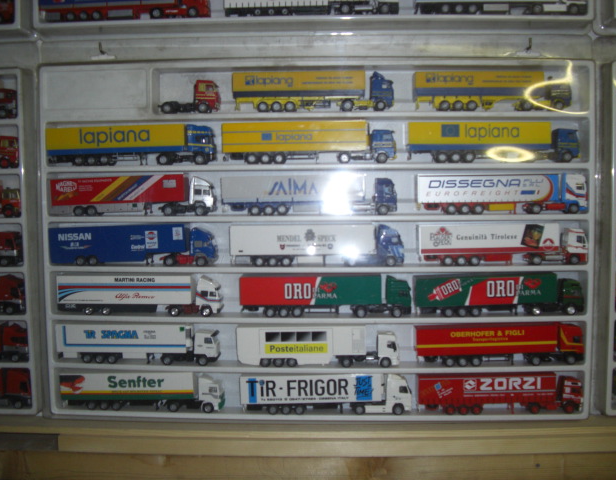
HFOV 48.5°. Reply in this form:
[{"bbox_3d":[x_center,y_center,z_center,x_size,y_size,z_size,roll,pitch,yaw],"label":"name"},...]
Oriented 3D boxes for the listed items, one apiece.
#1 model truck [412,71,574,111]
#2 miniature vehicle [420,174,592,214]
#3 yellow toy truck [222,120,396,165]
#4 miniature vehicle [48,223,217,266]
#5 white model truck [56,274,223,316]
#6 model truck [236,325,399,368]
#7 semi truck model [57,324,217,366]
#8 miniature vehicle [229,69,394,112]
[{"bbox_3d":[0.201,-0.161,0.752,0.165,0.042,0.031,0,3,2],"label":"model truck"},{"bbox_3d":[0.215,-0.051,0.765,0.181,0.044,0.031,0,3,1],"label":"miniature vehicle"},{"bbox_3d":[0.002,-0.109,0.765,0.192,0.045,0.031,0,3,1],"label":"yellow toy truck"},{"bbox_3d":[-0.196,0.006,0.775,0.183,0.045,0.031,0,3,1],"label":"miniature vehicle"},{"bbox_3d":[-0.189,0.062,0.777,0.181,0.046,0.031,0,3,2],"label":"white model truck"},{"bbox_3d":[0.012,0.118,0.774,0.181,0.045,0.031,0,3,2],"label":"model truck"},{"bbox_3d":[-0.192,0.118,0.780,0.181,0.045,0.031,0,3,1],"label":"semi truck model"},{"bbox_3d":[0.006,-0.162,0.758,0.176,0.043,0.031,0,3,2],"label":"miniature vehicle"}]

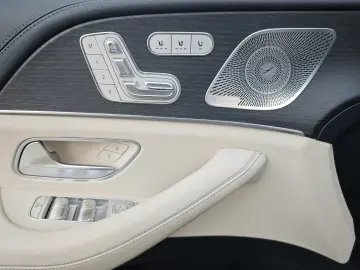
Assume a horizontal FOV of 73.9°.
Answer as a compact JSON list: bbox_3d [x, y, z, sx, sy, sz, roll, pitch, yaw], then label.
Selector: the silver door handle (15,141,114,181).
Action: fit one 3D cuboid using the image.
[{"bbox_3d":[-0.177,0.041,0.390,0.140,0.052,0.035,-1,9,-7],"label":"silver door handle"}]

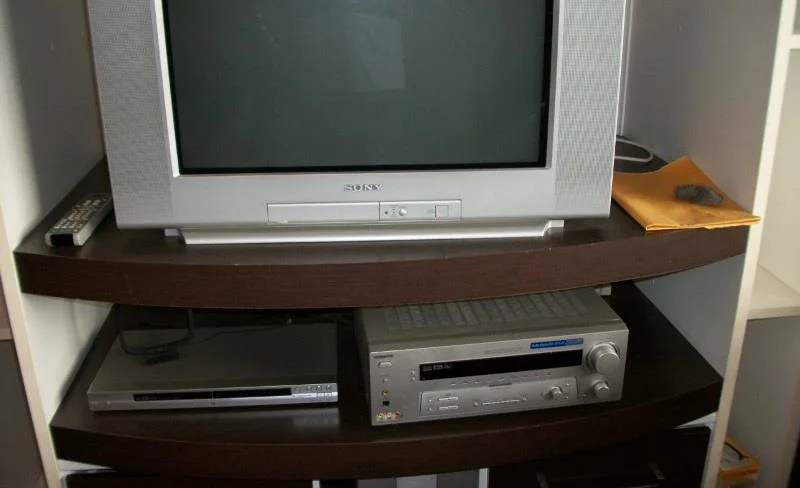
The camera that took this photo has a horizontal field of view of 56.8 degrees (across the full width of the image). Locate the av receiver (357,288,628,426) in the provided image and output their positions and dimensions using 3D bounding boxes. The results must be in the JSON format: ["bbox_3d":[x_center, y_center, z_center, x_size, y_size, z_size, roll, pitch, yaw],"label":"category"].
[{"bbox_3d":[0.147,0.178,1.346,0.430,0.148,0.305,-4,22,-8],"label":"av receiver"}]

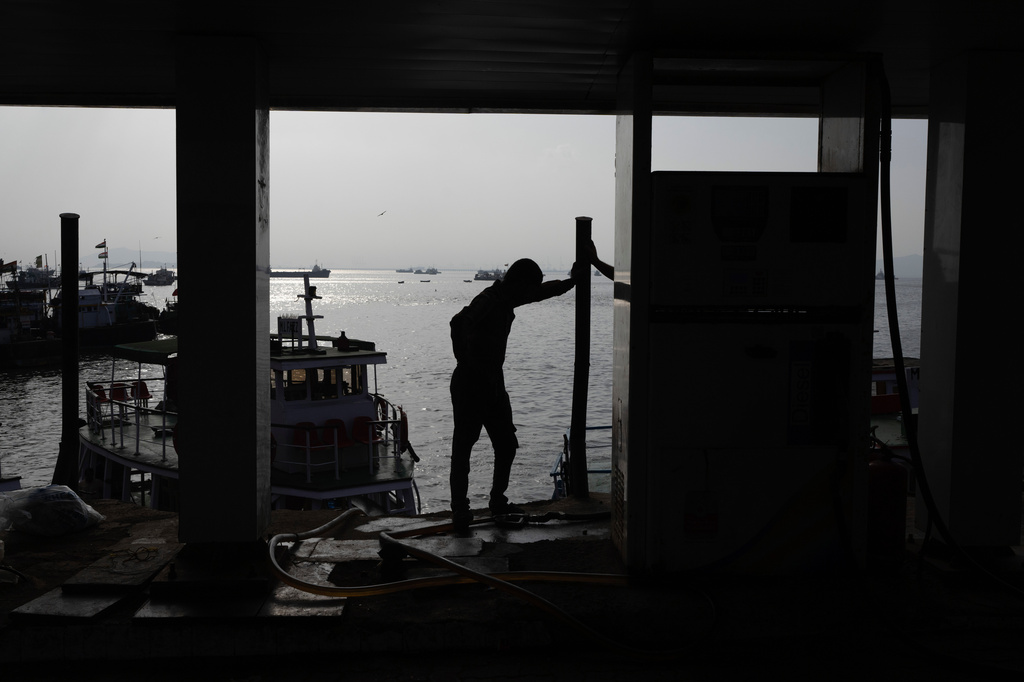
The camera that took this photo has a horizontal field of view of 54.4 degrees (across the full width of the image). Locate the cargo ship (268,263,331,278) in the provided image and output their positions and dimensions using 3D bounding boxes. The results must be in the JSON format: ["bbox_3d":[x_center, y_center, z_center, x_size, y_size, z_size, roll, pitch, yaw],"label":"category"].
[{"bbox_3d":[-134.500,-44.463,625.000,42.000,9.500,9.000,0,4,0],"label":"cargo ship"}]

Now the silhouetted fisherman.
[{"bbox_3d":[0.030,0.286,5.830,0.580,1.550,0.700,4,5,37],"label":"silhouetted fisherman"}]

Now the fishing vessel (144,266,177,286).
[{"bbox_3d":[-119.380,-22.076,338.000,10.500,6.600,3.900,-1,4,-16],"label":"fishing vessel"}]

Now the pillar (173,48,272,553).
[{"bbox_3d":[-1.479,-0.250,5.110,0.390,2.500,0.380,0,4,-3],"label":"pillar"}]

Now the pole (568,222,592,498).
[{"bbox_3d":[0.443,0.102,6.250,0.120,1.760,0.120,0,4,0],"label":"pole"}]

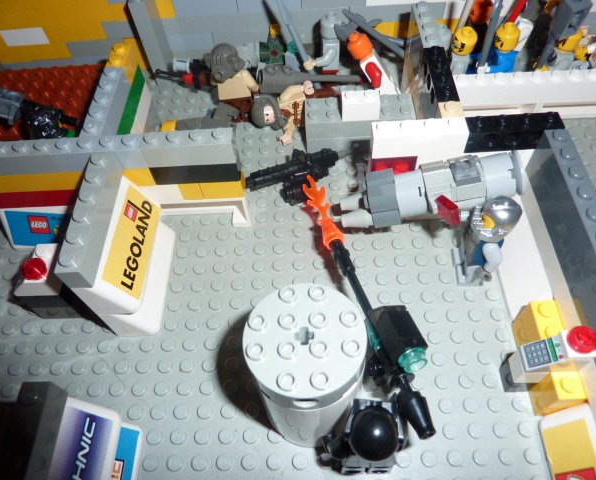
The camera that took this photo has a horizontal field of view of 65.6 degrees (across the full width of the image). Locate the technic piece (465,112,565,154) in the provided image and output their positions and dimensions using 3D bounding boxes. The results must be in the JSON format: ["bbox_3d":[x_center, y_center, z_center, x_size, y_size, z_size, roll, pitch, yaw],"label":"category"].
[{"bbox_3d":[0.073,-0.037,0.160,0.032,0.011,0.008,-2,56,3],"label":"technic piece"}]

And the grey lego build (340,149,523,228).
[{"bbox_3d":[0.054,-0.021,0.185,0.079,0.023,0.023,-11,56,-3],"label":"grey lego build"}]

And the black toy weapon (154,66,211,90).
[{"bbox_3d":[-0.062,-0.088,0.249,0.033,0.010,0.008,14,59,13],"label":"black toy weapon"}]

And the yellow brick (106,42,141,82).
[{"bbox_3d":[-0.074,-0.075,0.195,0.008,0.011,0.016,-2,56,3],"label":"yellow brick"}]

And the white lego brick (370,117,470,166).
[{"bbox_3d":[0.042,-0.036,0.161,0.032,0.011,0.008,-2,56,3],"label":"white lego brick"}]

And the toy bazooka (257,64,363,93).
[{"bbox_3d":[0.006,-0.080,0.229,0.054,0.015,0.014,1,56,6],"label":"toy bazooka"}]

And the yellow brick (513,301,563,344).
[{"bbox_3d":[0.079,0.031,0.151,0.008,0.020,0.017,-2,56,3],"label":"yellow brick"}]

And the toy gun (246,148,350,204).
[{"bbox_3d":[0.001,-0.029,0.206,0.048,0.009,0.027,-17,57,-7],"label":"toy gun"}]

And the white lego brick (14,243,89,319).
[{"bbox_3d":[-0.092,0.015,0.171,0.016,0.030,0.016,-2,56,3],"label":"white lego brick"}]

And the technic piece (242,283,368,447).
[{"bbox_3d":[0.003,0.038,0.136,0.033,0.048,0.033,-2,56,3],"label":"technic piece"}]

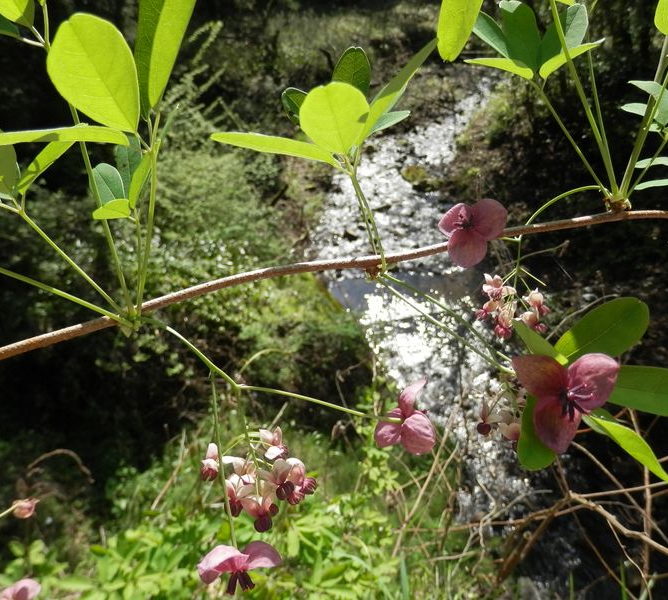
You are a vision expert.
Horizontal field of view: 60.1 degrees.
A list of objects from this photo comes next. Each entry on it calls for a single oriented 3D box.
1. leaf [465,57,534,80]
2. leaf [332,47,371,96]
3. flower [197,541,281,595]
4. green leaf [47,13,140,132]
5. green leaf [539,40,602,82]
[{"bbox_3d":[0.085,-0.118,0.295,0.037,0.005,0.016,4,3,-15],"label":"leaf"},{"bbox_3d":[0.010,-0.114,0.308,0.019,0.049,0.006,-2,-15,3],"label":"leaf"},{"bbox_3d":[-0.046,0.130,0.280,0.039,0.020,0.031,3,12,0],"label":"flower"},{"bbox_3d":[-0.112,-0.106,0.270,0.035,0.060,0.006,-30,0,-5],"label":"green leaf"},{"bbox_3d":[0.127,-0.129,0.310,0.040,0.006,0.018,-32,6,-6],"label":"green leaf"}]

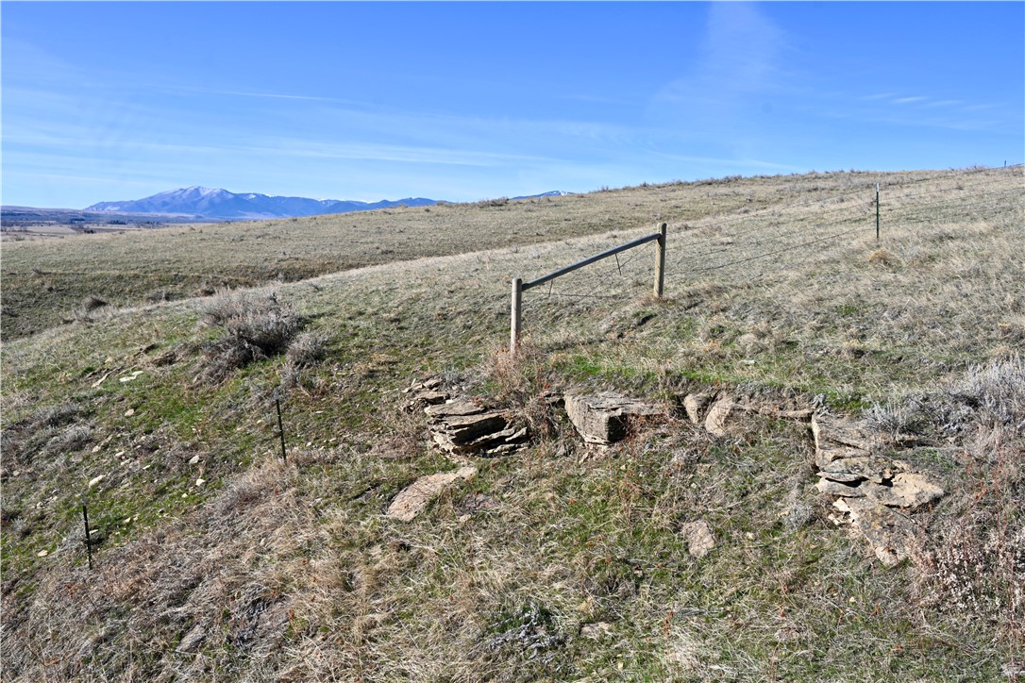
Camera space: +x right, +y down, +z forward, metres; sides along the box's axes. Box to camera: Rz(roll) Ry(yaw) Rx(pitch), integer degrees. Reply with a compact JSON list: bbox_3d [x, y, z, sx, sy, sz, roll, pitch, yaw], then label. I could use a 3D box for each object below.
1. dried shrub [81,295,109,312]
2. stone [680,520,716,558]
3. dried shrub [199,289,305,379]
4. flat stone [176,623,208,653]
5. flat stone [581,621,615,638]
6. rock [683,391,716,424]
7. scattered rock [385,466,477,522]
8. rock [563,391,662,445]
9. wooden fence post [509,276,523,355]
[{"bbox_3d":[-15.616,-1.429,33.000,0.920,0.550,0.800,0,9,0],"label":"dried shrub"},{"bbox_3d":[1.994,2.132,9.314,0.260,0.120,0.522,-21,25,2],"label":"stone"},{"bbox_3d":[-5.115,-0.139,17.300,1.900,1.400,1.700,0,9,0],"label":"dried shrub"},{"bbox_3d":[-3.671,3.508,10.300,0.286,0.120,0.420,-8,28,27],"label":"flat stone"},{"bbox_3d":[0.837,2.862,8.604,0.343,0.100,0.192,-16,25,12],"label":"flat stone"},{"bbox_3d":[2.408,0.872,11.400,0.420,0.360,0.380,3,9,17],"label":"rock"},{"bbox_3d":[-1.078,1.973,11.335,1.173,0.150,0.651,-34,27,-24],"label":"scattered rock"},{"bbox_3d":[1.345,1.020,11.700,1.150,0.520,0.850,3,9,19],"label":"rock"},{"bbox_3d":[0.067,-0.382,14.000,0.150,1.250,0.150,3,9,-1],"label":"wooden fence post"}]

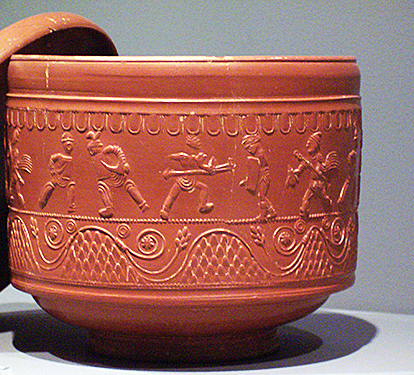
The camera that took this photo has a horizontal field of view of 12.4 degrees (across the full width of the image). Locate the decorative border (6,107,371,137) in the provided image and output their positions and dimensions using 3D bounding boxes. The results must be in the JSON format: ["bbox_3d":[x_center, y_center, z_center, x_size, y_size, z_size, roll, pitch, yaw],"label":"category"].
[{"bbox_3d":[-0.013,-0.041,1.109,0.206,0.012,0.206,0,5,0],"label":"decorative border"}]

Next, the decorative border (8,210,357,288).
[{"bbox_3d":[-0.013,0.027,1.115,0.204,0.036,0.204,0,5,0],"label":"decorative border"}]

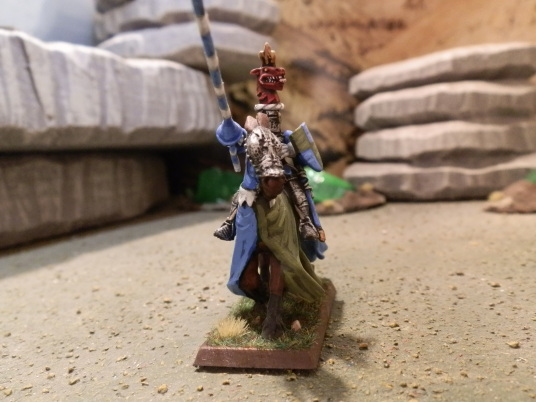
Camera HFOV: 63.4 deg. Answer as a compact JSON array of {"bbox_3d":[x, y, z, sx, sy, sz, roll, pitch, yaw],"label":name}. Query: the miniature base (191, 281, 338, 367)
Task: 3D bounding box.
[{"bbox_3d":[0.003,0.029,0.109,0.025,0.004,0.050,-3,4,13],"label":"miniature base"}]

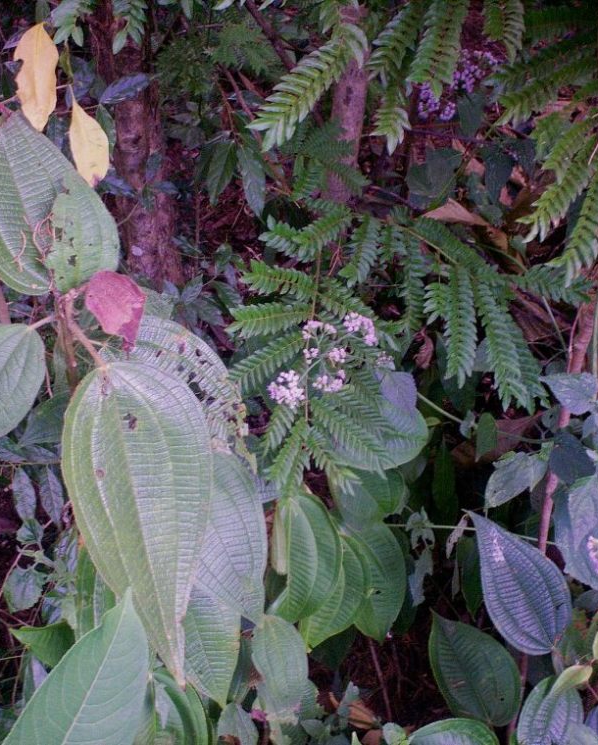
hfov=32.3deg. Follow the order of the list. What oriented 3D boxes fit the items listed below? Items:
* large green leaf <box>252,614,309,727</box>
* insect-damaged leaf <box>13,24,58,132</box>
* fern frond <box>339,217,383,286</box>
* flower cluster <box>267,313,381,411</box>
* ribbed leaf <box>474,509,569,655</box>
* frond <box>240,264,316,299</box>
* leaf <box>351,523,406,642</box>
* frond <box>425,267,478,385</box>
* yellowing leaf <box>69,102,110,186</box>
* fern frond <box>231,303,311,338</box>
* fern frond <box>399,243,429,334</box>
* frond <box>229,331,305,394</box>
[{"bbox_3d":[-0.017,0.274,0.950,0.051,0.104,0.030,-1,6,0],"label":"large green leaf"},{"bbox_3d":[-0.242,-0.270,0.950,0.039,0.098,0.025,2,6,-6],"label":"insect-damaged leaf"},{"bbox_3d":[0.070,-0.138,1.170,0.036,0.022,0.097,12,67,5],"label":"fern frond"},{"bbox_3d":[0.024,-0.011,1.000,0.108,0.095,0.070,0,30,0],"label":"flower cluster"},{"bbox_3d":[0.193,0.184,0.900,0.077,0.030,0.144,-29,75,-8],"label":"ribbed leaf"},{"bbox_3d":[-0.020,-0.101,1.130,0.084,0.033,0.030,9,6,3],"label":"frond"},{"bbox_3d":[0.075,0.207,1.020,0.063,0.025,0.117,-1,73,-16],"label":"leaf"},{"bbox_3d":[0.172,-0.049,1.100,0.035,0.026,0.139,2,69,-5],"label":"frond"},{"bbox_3d":[-0.193,-0.210,0.950,0.033,0.081,0.025,-12,6,-7],"label":"yellowing leaf"},{"bbox_3d":[-0.029,-0.055,1.070,0.088,0.022,0.032,-11,65,5],"label":"fern frond"},{"bbox_3d":[0.127,-0.093,1.150,0.033,0.103,0.030,-3,6,-1],"label":"fern frond"},{"bbox_3d":[-0.031,-0.016,1.060,0.088,0.022,0.033,-30,65,-5],"label":"frond"}]

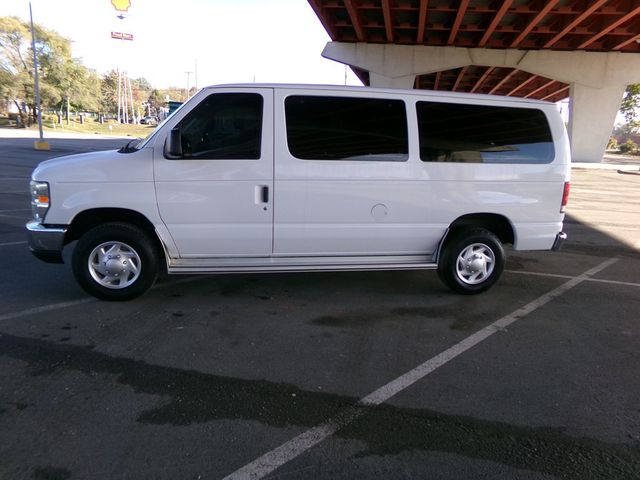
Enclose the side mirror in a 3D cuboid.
[{"bbox_3d":[-1.231,-0.817,3.755,0.130,0.270,0.240,0,12,-8],"label":"side mirror"}]

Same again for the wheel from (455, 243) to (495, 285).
[{"bbox_3d":[1.595,0.236,4.606,0.442,0.442,0.160,0,12,-8],"label":"wheel"}]

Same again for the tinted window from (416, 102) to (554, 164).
[{"bbox_3d":[1.613,-1.027,4.305,1.410,0.571,0.060,-1,2,-8],"label":"tinted window"}]

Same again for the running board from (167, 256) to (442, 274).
[{"bbox_3d":[-0.115,0.240,4.293,2.573,0.120,0.200,-1,12,-8],"label":"running board"}]

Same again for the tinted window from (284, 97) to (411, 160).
[{"bbox_3d":[0.261,-1.028,4.125,1.160,0.576,0.060,-1,2,-8],"label":"tinted window"}]

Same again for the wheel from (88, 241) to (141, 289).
[{"bbox_3d":[-1.875,0.222,4.112,0.442,0.442,0.160,-1,12,-13],"label":"wheel"}]

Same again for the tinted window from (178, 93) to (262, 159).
[{"bbox_3d":[-0.908,-1.017,3.969,0.803,0.594,0.060,-1,2,-8],"label":"tinted window"}]

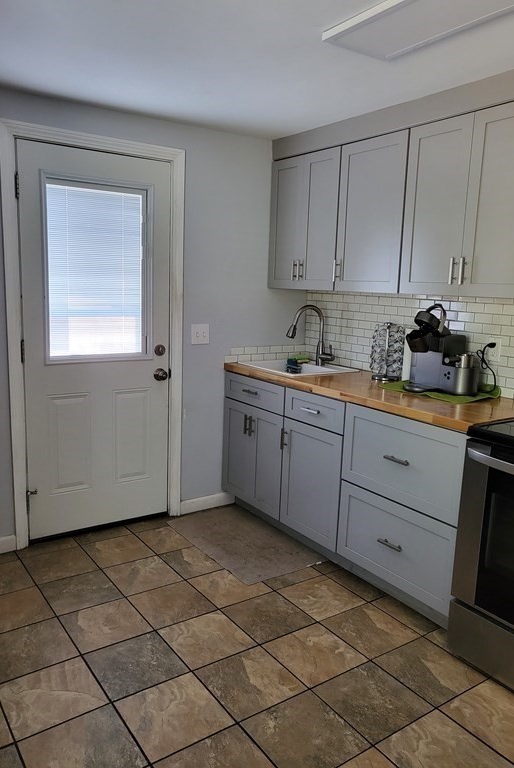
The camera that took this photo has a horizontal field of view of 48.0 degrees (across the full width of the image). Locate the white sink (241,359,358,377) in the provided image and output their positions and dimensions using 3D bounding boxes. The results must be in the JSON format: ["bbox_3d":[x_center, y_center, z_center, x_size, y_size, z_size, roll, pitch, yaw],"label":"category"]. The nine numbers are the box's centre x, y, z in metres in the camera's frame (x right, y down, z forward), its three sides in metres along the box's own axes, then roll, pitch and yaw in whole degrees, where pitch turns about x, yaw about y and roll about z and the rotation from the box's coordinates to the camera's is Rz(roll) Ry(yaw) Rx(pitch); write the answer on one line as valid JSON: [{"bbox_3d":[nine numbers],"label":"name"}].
[{"bbox_3d":[0.244,-0.011,3.553,0.515,0.197,0.561,-5,12,-35],"label":"white sink"}]

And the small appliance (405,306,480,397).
[{"bbox_3d":[0.898,-0.178,2.857,0.286,0.424,0.384,-6,12,-39],"label":"small appliance"}]

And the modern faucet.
[{"bbox_3d":[0.324,-0.283,3.488,0.298,0.379,0.162,-5,12,-35],"label":"modern faucet"}]

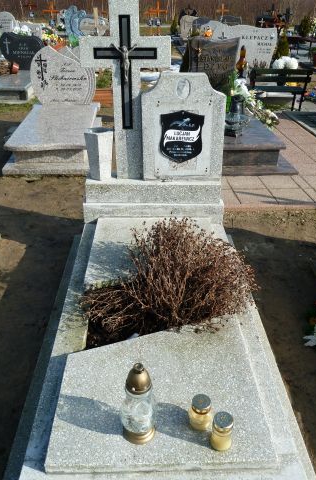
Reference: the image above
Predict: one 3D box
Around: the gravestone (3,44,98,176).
[{"bbox_3d":[-1.209,-1.607,4.851,0.860,1.030,1.960,-2,31,-5],"label":"gravestone"}]

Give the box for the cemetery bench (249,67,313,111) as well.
[{"bbox_3d":[1.700,-2.157,6.101,0.880,0.740,0.480,1,31,0],"label":"cemetery bench"}]

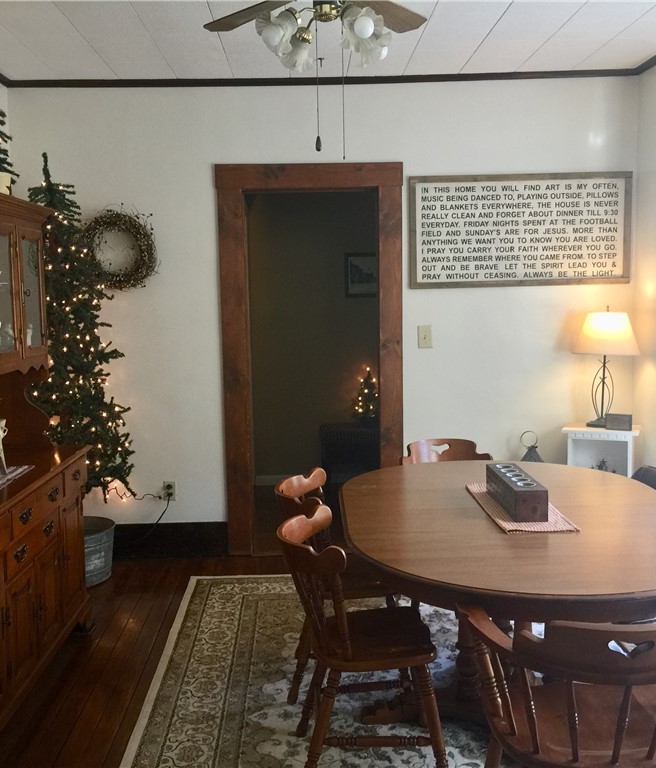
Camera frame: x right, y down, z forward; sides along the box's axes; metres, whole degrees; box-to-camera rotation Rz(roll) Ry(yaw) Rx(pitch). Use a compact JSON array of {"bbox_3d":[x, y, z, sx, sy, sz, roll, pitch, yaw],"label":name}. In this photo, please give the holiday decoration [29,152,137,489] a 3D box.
[{"bbox_3d":[-1.336,-0.249,4.438,0.600,1.855,0.580,-1,6,-1],"label":"holiday decoration"}]

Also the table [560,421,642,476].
[{"bbox_3d":[1.485,0.600,4.662,0.390,0.734,0.210,1,6,19],"label":"table"}]

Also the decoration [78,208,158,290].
[{"bbox_3d":[-1.138,-0.727,4.652,0.425,0.435,0.100,-1,6,-1],"label":"decoration"}]

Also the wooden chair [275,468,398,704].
[{"bbox_3d":[0.067,0.749,3.255,0.500,0.790,0.470,-1,6,-1],"label":"wooden chair"}]

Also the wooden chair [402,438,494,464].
[{"bbox_3d":[0.547,0.679,3.750,0.590,0.800,0.550,-1,6,-1],"label":"wooden chair"}]

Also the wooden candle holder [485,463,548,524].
[{"bbox_3d":[0.632,0.361,2.905,0.104,0.102,0.410,-1,6,-1],"label":"wooden candle holder"}]

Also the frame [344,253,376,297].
[{"bbox_3d":[0.345,-0.823,6.506,0.440,0.339,0.030,-1,6,-1],"label":"frame"}]

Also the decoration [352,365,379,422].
[{"bbox_3d":[0.302,0.089,6.430,0.240,0.470,0.230,-1,6,-1],"label":"decoration"}]

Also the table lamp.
[{"bbox_3d":[1.476,-0.086,4.569,0.360,0.650,0.360,-1,6,-1],"label":"table lamp"}]

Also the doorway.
[{"bbox_3d":[-0.084,-0.119,4.816,1.020,2.165,0.140,-1,6,-1],"label":"doorway"}]

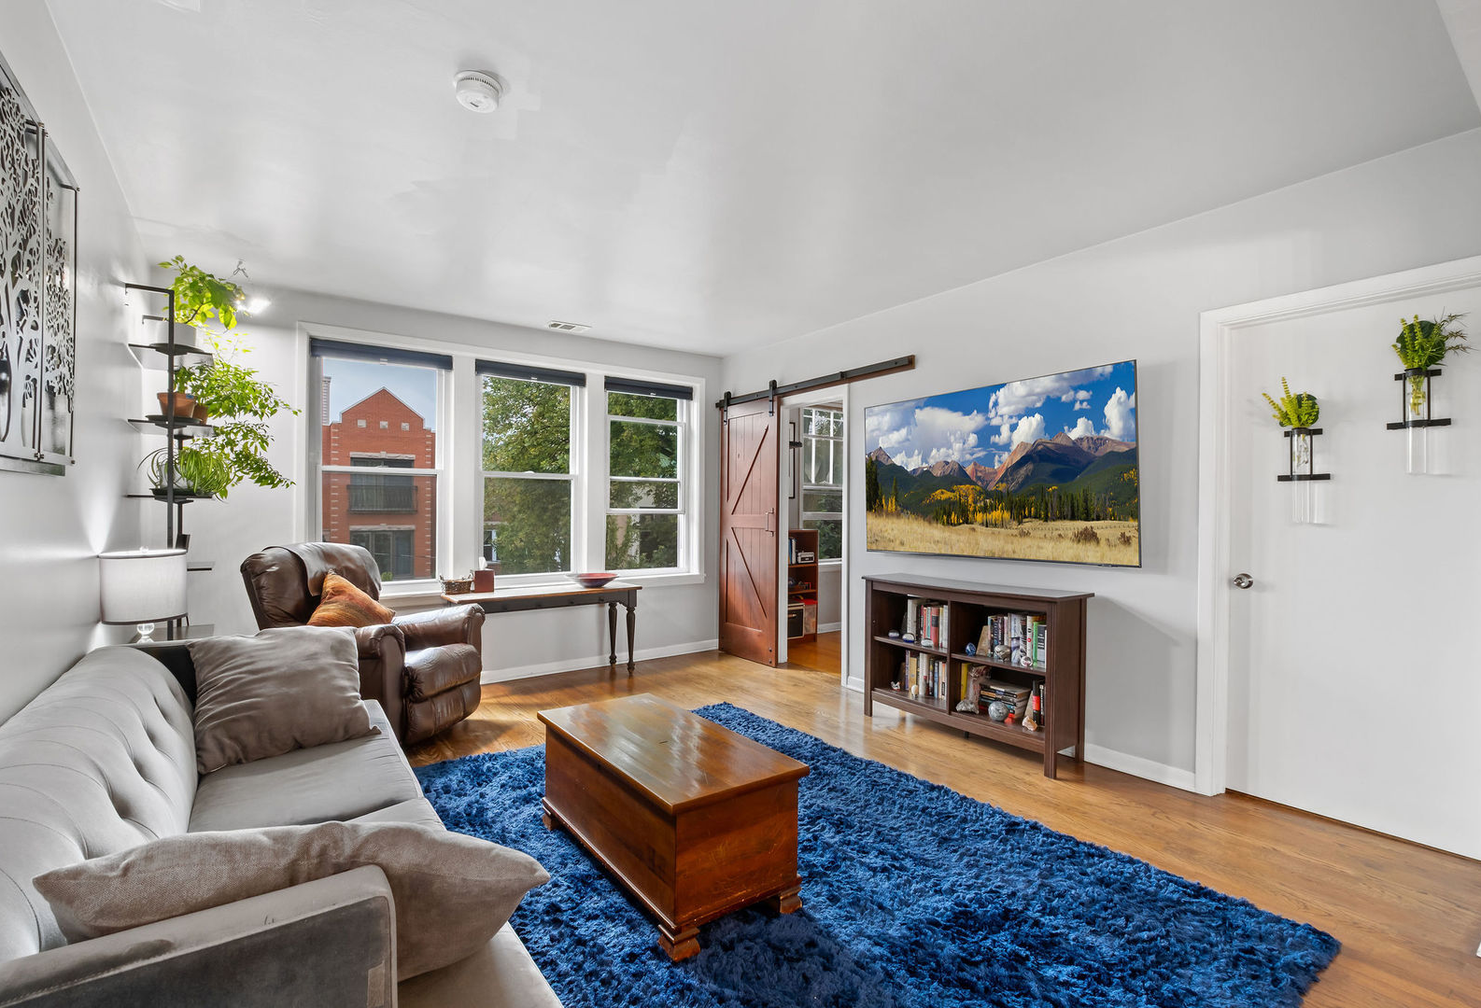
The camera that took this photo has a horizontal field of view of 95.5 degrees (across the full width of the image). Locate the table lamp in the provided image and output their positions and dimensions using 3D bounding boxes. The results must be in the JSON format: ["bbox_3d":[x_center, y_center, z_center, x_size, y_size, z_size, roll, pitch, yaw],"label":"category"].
[{"bbox_3d":[-2.181,0.391,2.456,0.242,0.470,0.242,1,0,-36],"label":"table lamp"}]

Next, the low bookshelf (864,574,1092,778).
[{"bbox_3d":[1.215,0.856,3.651,0.330,0.830,1.210,0,0,-37],"label":"low bookshelf"}]

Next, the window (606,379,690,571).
[{"bbox_3d":[-0.756,-0.209,5.529,0.780,1.552,0.110,0,0,-37],"label":"window"}]

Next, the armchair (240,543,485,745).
[{"bbox_3d":[-1.998,0.737,3.677,0.890,1.030,0.870,0,0,10],"label":"armchair"}]

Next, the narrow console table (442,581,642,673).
[{"bbox_3d":[-1.360,0.952,4.794,1.325,0.638,0.360,0,0,-37],"label":"narrow console table"}]

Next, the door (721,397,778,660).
[{"bbox_3d":[0.053,0.221,5.524,0.040,2.090,0.780,1,0,-36],"label":"door"}]

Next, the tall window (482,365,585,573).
[{"bbox_3d":[-1.534,-0.220,4.949,0.774,1.553,0.110,0,0,-37],"label":"tall window"}]

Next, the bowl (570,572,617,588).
[{"bbox_3d":[-1.085,0.586,4.973,0.355,0.085,0.355,0,0,0],"label":"bowl"}]

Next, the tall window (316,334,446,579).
[{"bbox_3d":[-2.308,-0.230,4.363,0.810,1.540,0.080,1,0,-36],"label":"tall window"}]

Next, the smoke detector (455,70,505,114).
[{"bbox_3d":[-0.811,-1.267,2.078,0.140,0.055,0.140,0,0,0],"label":"smoke detector"}]

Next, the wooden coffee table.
[{"bbox_3d":[-0.289,1.036,2.368,0.487,0.427,1.030,0,0,-37],"label":"wooden coffee table"}]

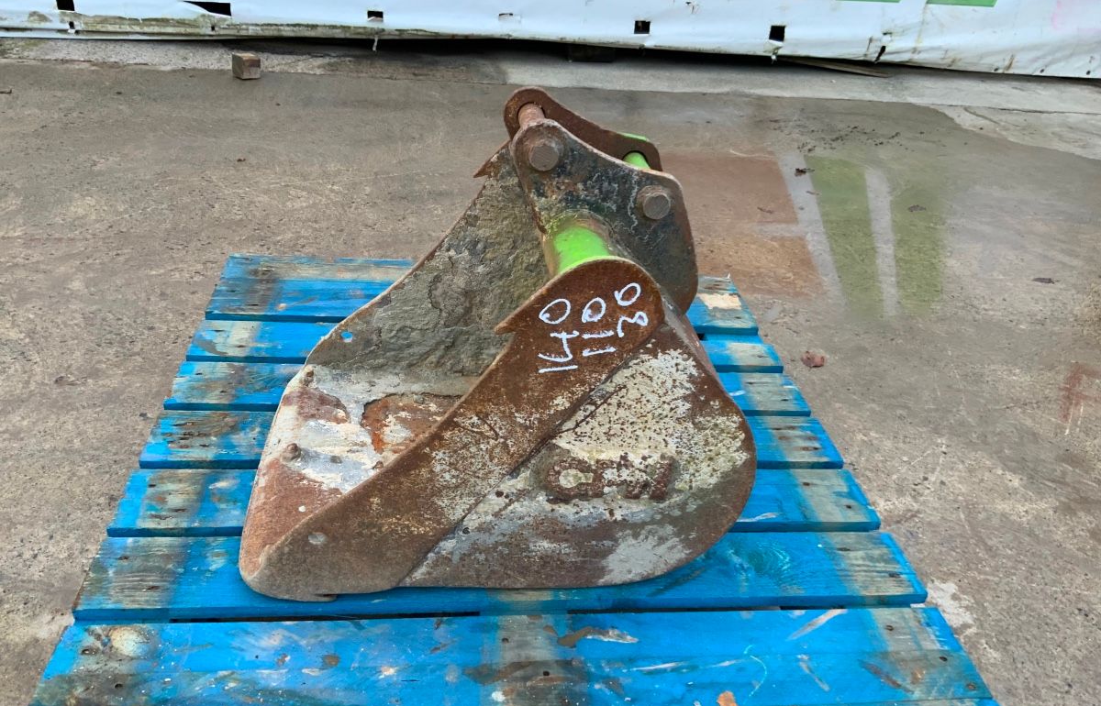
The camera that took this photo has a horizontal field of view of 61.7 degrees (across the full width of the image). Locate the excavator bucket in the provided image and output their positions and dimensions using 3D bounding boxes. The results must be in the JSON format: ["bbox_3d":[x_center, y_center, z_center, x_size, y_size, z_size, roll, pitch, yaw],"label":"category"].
[{"bbox_3d":[-0.071,-0.056,1.156,0.588,0.528,0.460,1,30,-8],"label":"excavator bucket"}]

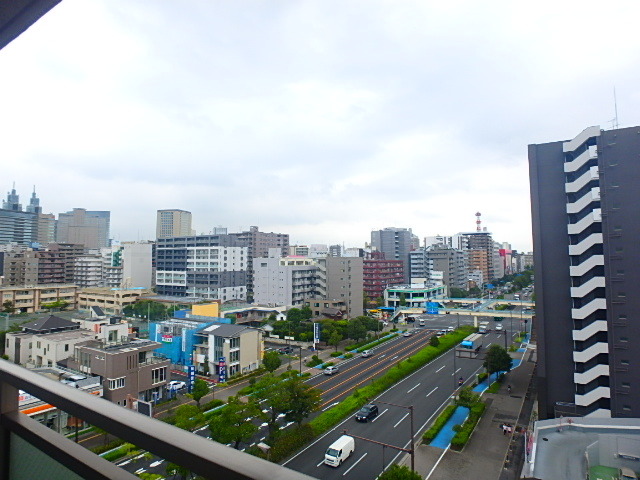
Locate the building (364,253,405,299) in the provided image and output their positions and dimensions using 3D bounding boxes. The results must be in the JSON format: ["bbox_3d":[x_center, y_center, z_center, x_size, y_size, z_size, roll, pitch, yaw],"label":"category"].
[{"bbox_3d":[35.767,23.002,220.008,14.000,28.000,34.000,-3,-4,33],"label":"building"}]

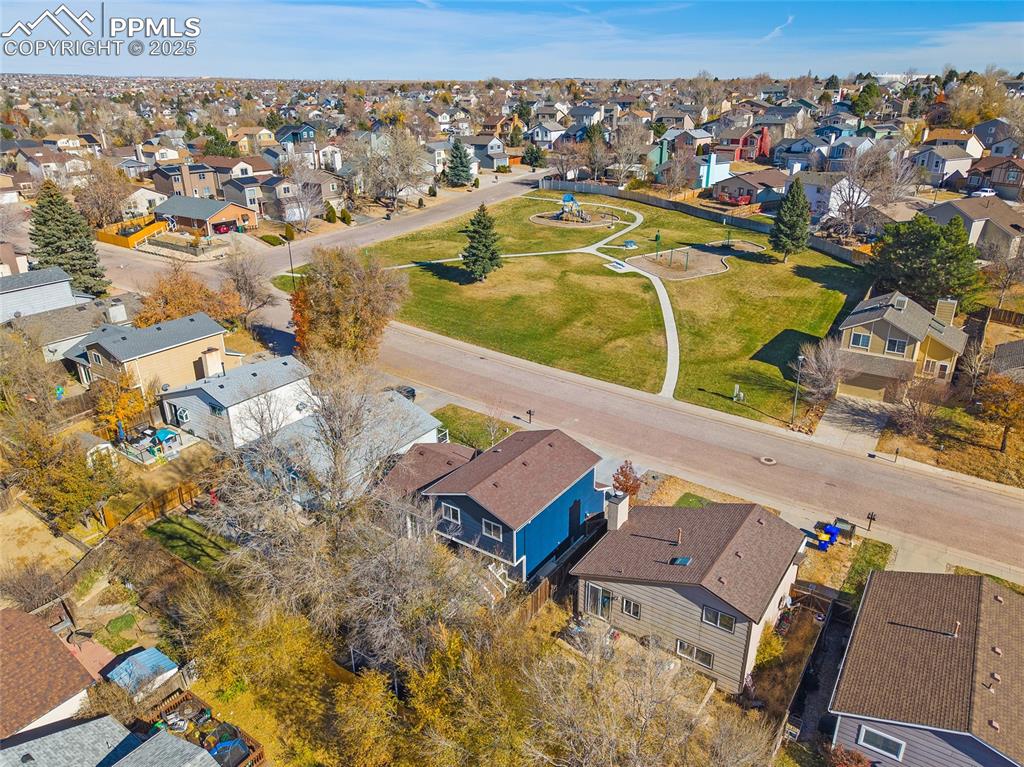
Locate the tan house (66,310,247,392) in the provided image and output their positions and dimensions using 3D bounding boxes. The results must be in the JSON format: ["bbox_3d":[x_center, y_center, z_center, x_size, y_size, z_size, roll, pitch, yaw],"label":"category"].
[{"bbox_3d":[-37.635,-3.508,73.858,11.837,5.696,11.303,15,28,33],"label":"tan house"}]

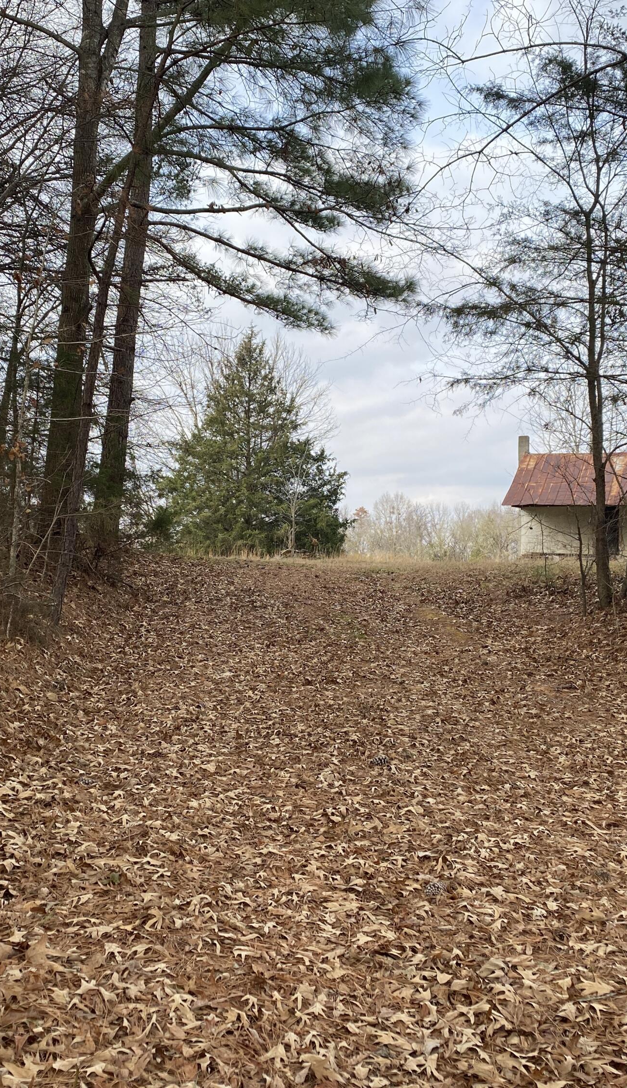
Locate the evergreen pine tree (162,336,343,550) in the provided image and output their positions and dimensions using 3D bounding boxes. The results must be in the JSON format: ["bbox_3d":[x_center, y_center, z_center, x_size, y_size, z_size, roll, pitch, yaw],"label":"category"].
[{"bbox_3d":[-2.403,-4.073,44.000,7.460,9.016,7.236,0,1,0],"label":"evergreen pine tree"}]

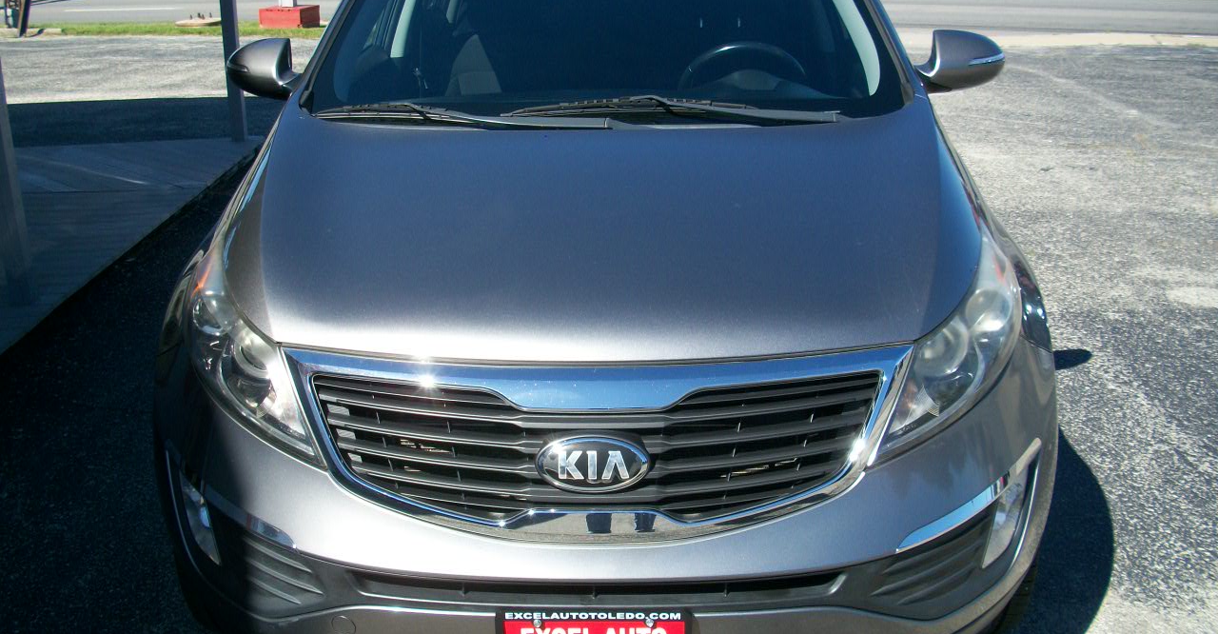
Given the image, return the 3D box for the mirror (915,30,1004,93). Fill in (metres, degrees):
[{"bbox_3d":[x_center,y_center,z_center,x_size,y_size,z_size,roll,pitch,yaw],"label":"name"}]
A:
[{"bbox_3d":[0.915,-0.664,3.210,0.230,0.165,0.160,0,19,1],"label":"mirror"}]

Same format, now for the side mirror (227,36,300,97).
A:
[{"bbox_3d":[-0.914,-0.652,3.252,0.230,0.165,0.160,0,19,1],"label":"side mirror"}]

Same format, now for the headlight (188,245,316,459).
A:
[{"bbox_3d":[-0.647,0.058,2.254,0.310,0.270,0.460,0,19,1],"label":"headlight"}]

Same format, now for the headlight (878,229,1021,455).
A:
[{"bbox_3d":[0.612,0.050,2.225,0.310,0.270,0.460,0,19,1],"label":"headlight"}]

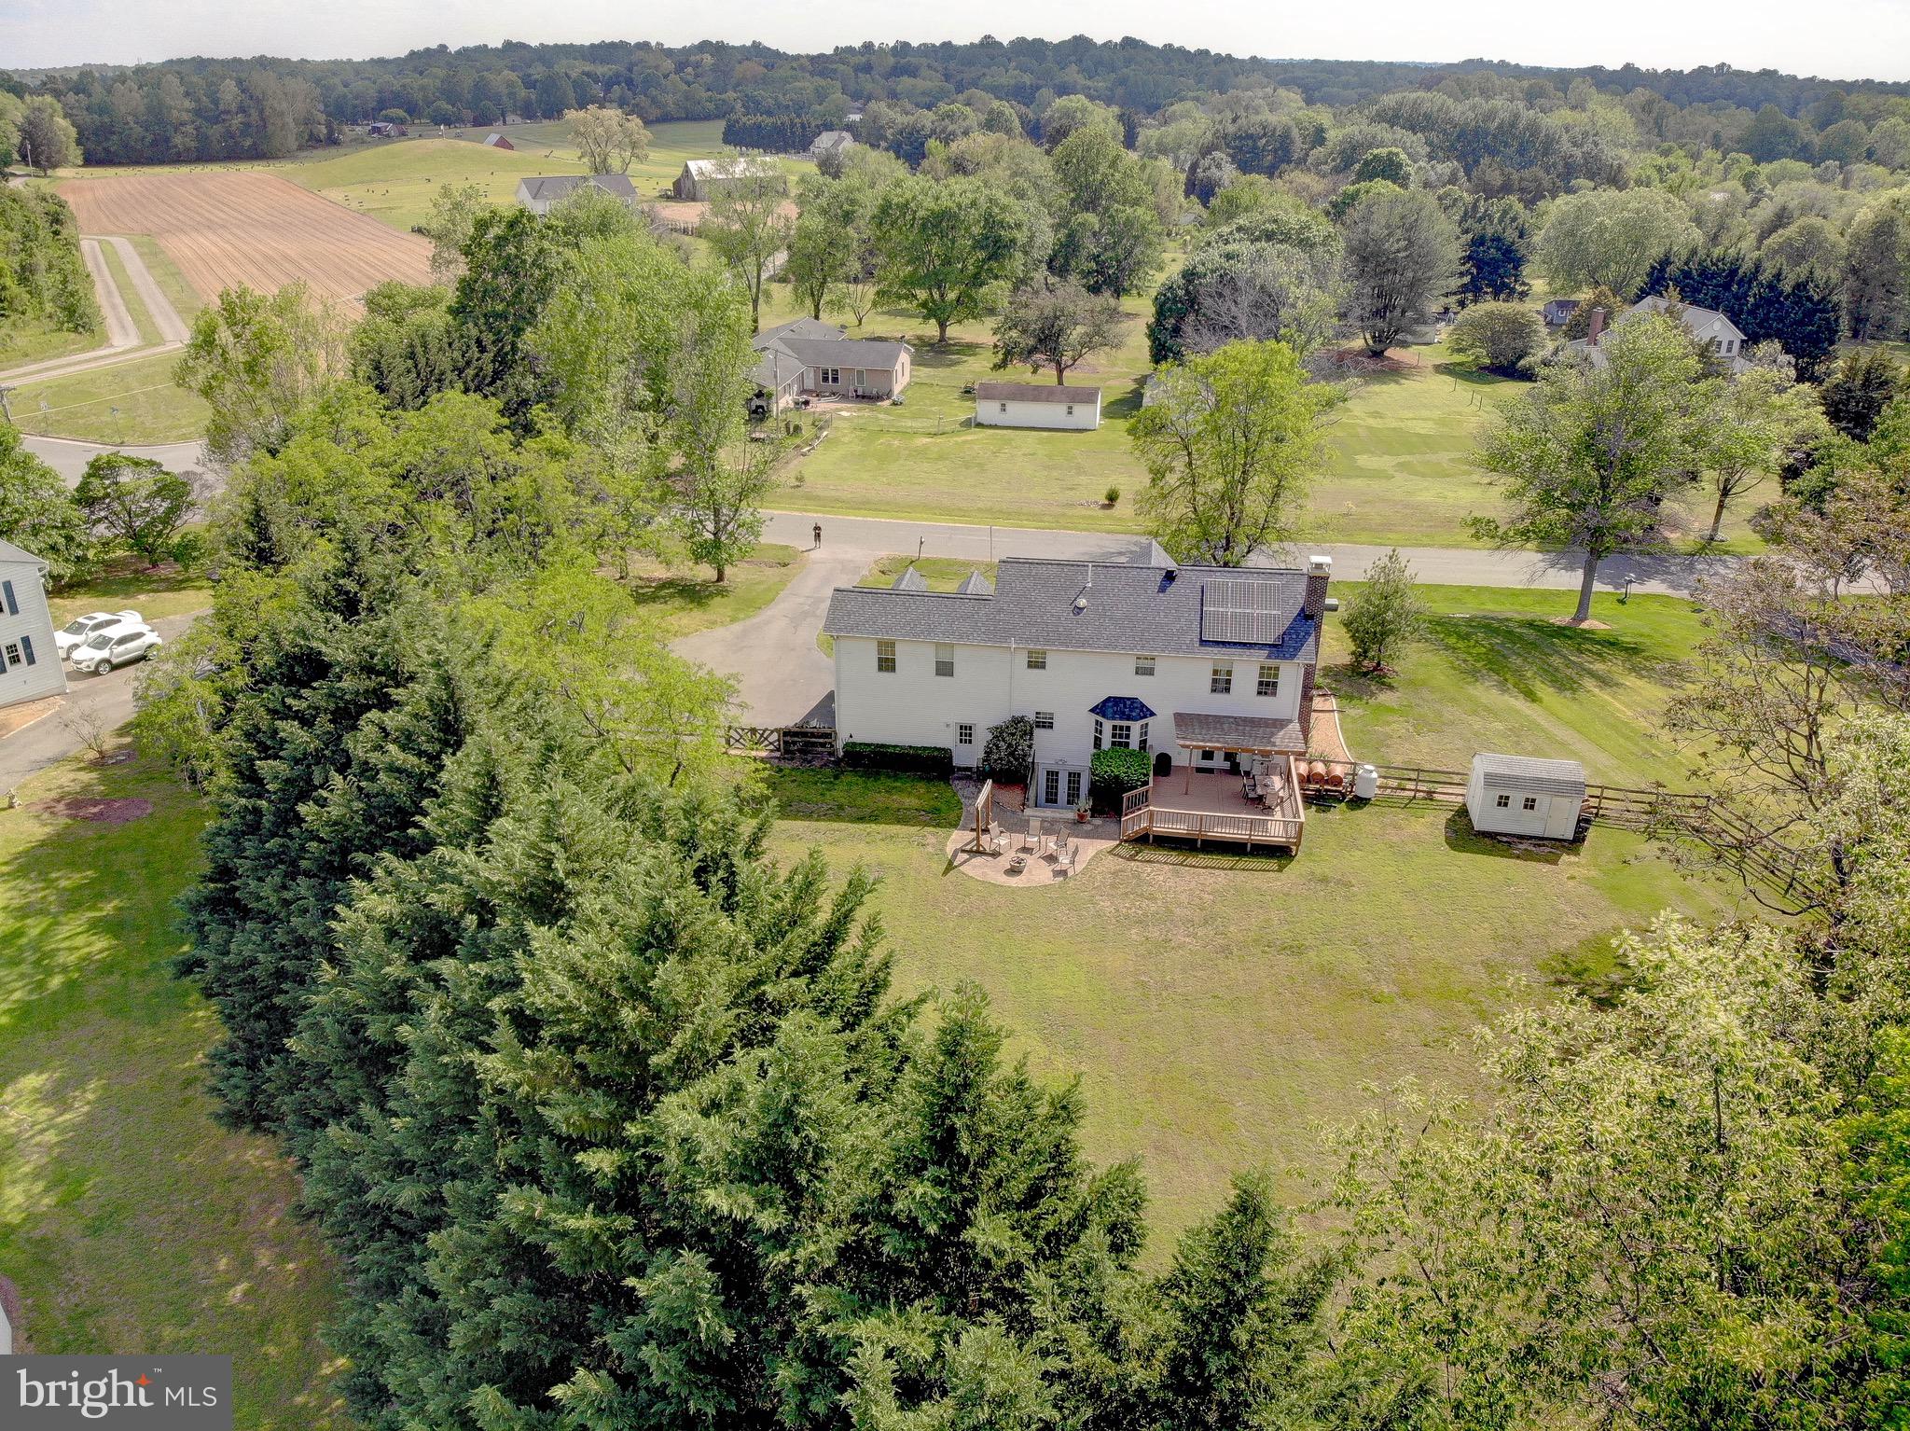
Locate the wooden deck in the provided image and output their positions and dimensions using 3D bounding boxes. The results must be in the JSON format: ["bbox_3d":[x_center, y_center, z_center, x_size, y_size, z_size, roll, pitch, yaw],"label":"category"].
[{"bbox_3d":[9.810,3.150,50.820,6.600,1.630,5.400,4,27,7],"label":"wooden deck"}]

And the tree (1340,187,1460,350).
[{"bbox_3d":[48.310,-48.480,144.390,13.280,17.550,12.620,0,26,0],"label":"tree"}]

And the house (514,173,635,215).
[{"bbox_3d":[-63.180,-88.310,223.580,18.000,6.400,9.600,-13,29,-25],"label":"house"}]

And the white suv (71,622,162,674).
[{"bbox_3d":[-44.020,-3.470,69.500,1.850,1.680,4.600,12,28,22],"label":"white suv"}]

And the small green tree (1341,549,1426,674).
[{"bbox_3d":[20.340,-5.080,63.140,4.040,6.070,4.040,0,26,0],"label":"small green tree"}]

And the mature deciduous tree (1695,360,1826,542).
[{"bbox_3d":[48.170,-15.830,79.980,8.250,11.070,8.250,0,26,0],"label":"mature deciduous tree"}]

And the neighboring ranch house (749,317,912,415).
[{"bbox_3d":[-13.290,-34.710,129.810,17.800,4.700,23.500,4,26,8],"label":"neighboring ranch house"}]

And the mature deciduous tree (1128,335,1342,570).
[{"bbox_3d":[15.270,-13.090,73.220,11.290,14.890,10.730,0,26,0],"label":"mature deciduous tree"}]

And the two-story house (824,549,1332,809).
[{"bbox_3d":[5.030,-2.270,56.470,19.400,10.000,9.900,4,27,7],"label":"two-story house"}]

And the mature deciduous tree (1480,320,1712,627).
[{"bbox_3d":[33.890,-13.030,71.180,12.230,16.720,11.620,0,26,0],"label":"mature deciduous tree"}]

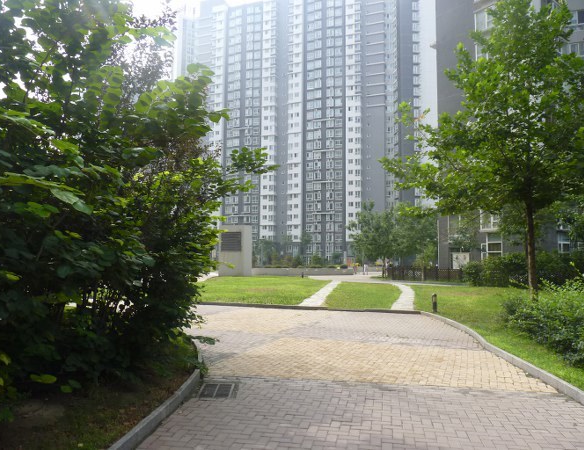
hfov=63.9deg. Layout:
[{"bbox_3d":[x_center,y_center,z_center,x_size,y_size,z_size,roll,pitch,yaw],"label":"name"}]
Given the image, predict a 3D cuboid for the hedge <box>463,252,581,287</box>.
[{"bbox_3d":[15.048,3.033,31.050,6.790,2.240,1.800,-2,-5,28],"label":"hedge"}]

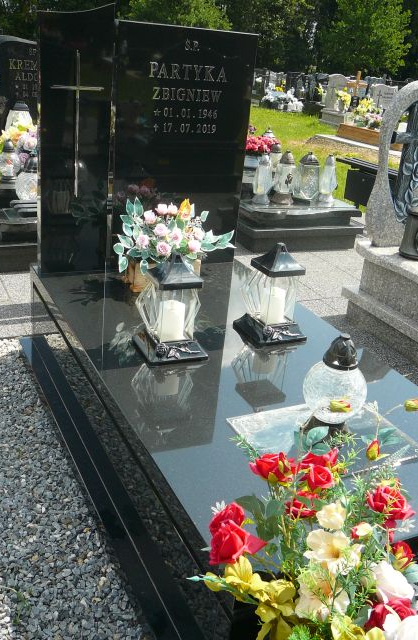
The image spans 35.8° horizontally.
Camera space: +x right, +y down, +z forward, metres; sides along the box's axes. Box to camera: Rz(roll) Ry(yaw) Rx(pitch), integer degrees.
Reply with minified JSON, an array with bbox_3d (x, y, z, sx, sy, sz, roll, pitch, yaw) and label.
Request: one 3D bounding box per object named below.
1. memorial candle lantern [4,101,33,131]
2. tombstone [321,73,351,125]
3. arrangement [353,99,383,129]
[{"bbox_3d":[-1.257,-1.258,4.325,0.207,0.386,0.207,-6,26,-25],"label":"memorial candle lantern"},{"bbox_3d":[2.791,-4.725,13.810,0.632,0.958,0.391,-6,25,-25],"label":"tombstone"},{"bbox_3d":[2.739,-3.479,10.935,0.414,0.451,0.368,-6,26,-25],"label":"arrangement"}]

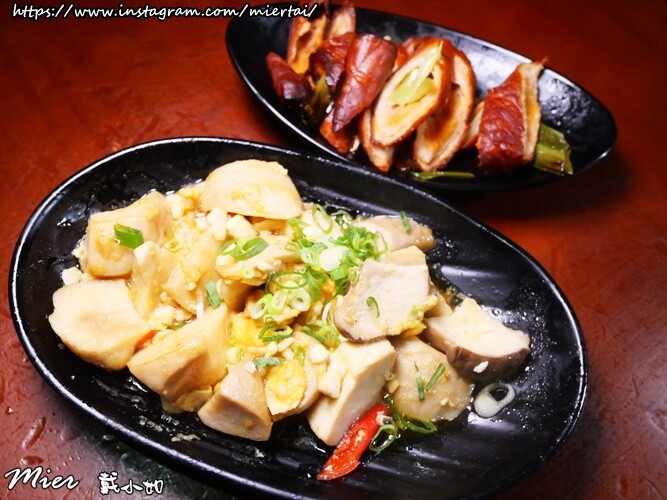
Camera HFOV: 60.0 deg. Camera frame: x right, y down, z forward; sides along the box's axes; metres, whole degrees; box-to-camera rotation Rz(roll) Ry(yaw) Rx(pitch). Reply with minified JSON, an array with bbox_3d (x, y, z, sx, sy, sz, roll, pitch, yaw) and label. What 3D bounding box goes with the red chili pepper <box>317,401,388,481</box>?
[{"bbox_3d":[0.009,0.079,0.238,0.040,0.011,0.015,-38,62,-25],"label":"red chili pepper"}]

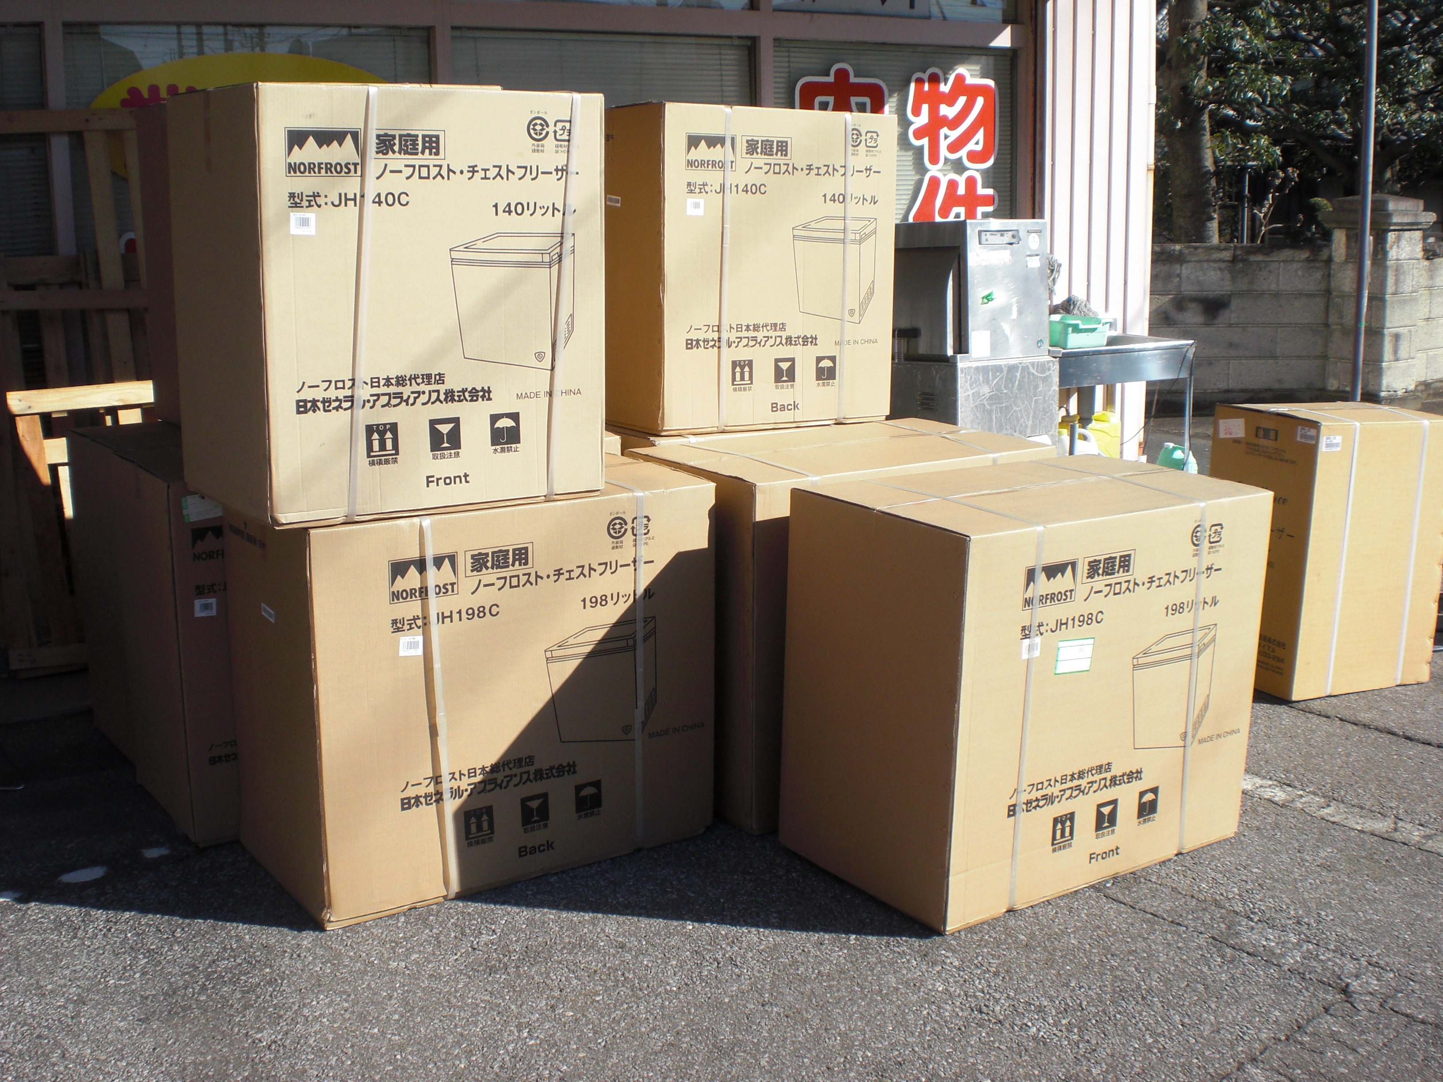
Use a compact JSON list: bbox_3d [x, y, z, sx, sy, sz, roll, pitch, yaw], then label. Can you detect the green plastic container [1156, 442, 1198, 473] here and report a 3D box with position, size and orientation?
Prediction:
[{"bbox_3d":[2.428,-0.379,8.482,0.185,0.275,0.140,-9,16,-38],"label":"green plastic container"}]

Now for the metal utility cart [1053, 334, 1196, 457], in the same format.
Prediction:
[{"bbox_3d":[1.907,-0.629,8.281,1.080,0.815,0.500,-9,16,-38],"label":"metal utility cart"}]

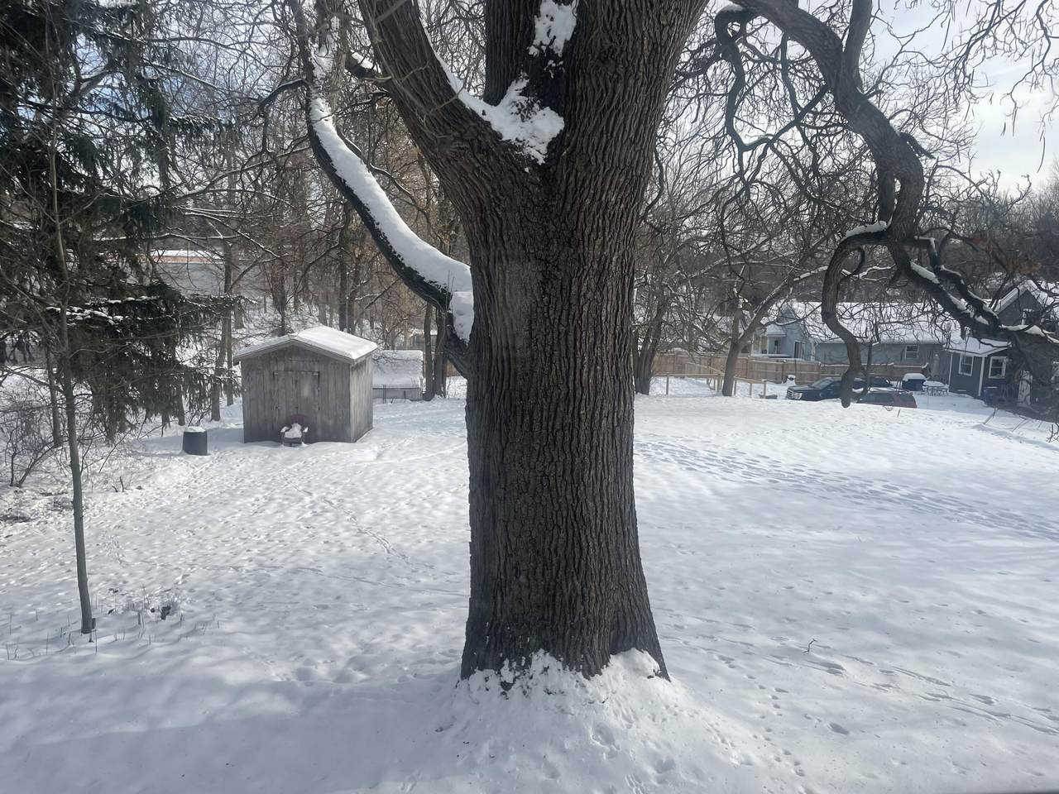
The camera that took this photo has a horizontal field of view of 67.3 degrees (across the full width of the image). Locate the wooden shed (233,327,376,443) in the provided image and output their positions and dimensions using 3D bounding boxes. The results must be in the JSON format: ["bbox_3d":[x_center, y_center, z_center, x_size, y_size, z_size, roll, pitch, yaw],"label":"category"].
[{"bbox_3d":[-6.238,-0.398,22.663,3.230,3.020,2.760,1,9,2],"label":"wooden shed"}]

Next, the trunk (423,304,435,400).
[{"bbox_3d":[-4.021,-1.780,31.712,0.420,3.900,0.400,1,8,0],"label":"trunk"}]

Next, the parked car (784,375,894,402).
[{"bbox_3d":[15.670,-0.120,40.100,4.850,1.740,1.920,1,8,0],"label":"parked car"}]

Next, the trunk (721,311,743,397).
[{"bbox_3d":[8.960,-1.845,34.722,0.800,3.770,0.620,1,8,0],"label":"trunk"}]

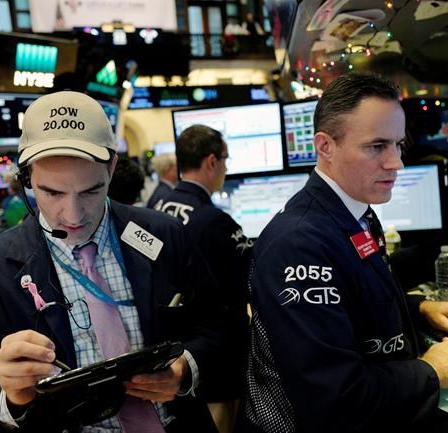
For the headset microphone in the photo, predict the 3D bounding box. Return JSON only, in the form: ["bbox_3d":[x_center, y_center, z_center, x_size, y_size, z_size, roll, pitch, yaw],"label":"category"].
[{"bbox_3d":[-0.338,-0.026,0.940,0.100,0.130,0.135,-6,25,-25],"label":"headset microphone"}]

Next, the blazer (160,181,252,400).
[{"bbox_3d":[-0.059,0.264,1.800,0.570,0.780,0.400,0,6,41],"label":"blazer"}]

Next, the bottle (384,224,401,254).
[{"bbox_3d":[0.588,0.135,1.758,0.066,0.205,0.066,-4,4,0],"label":"bottle"}]

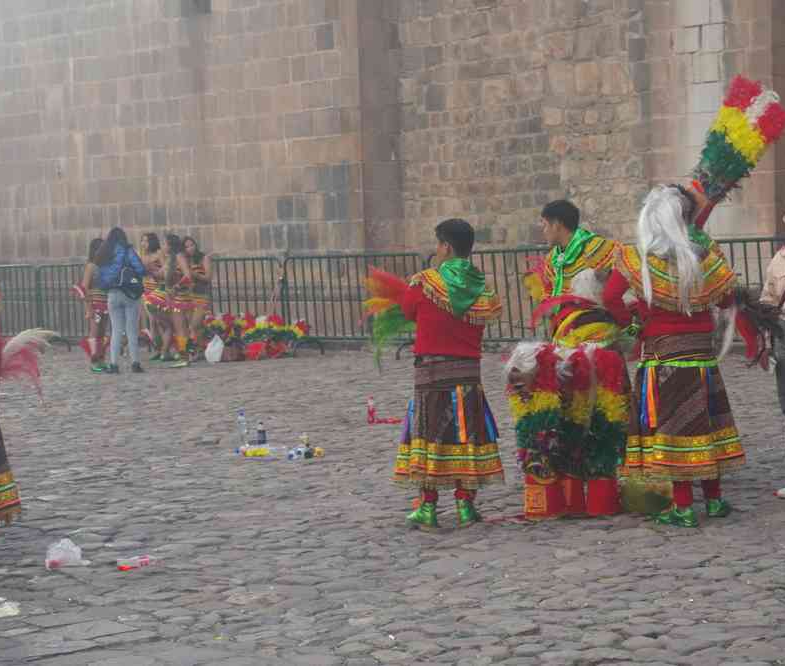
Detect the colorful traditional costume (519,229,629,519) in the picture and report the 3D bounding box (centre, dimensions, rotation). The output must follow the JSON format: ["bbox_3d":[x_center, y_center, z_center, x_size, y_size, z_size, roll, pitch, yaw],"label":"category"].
[{"bbox_3d":[0.976,0.217,12.200,0.520,1.510,0.480,1,4,41],"label":"colorful traditional costume"}]

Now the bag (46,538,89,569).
[{"bbox_3d":[-1.526,1.032,10.650,0.200,0.130,0.160,-2,3,0],"label":"bag"}]

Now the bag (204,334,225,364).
[{"bbox_3d":[-2.026,0.188,25.900,0.220,0.320,0.200,-2,3,0],"label":"bag"}]

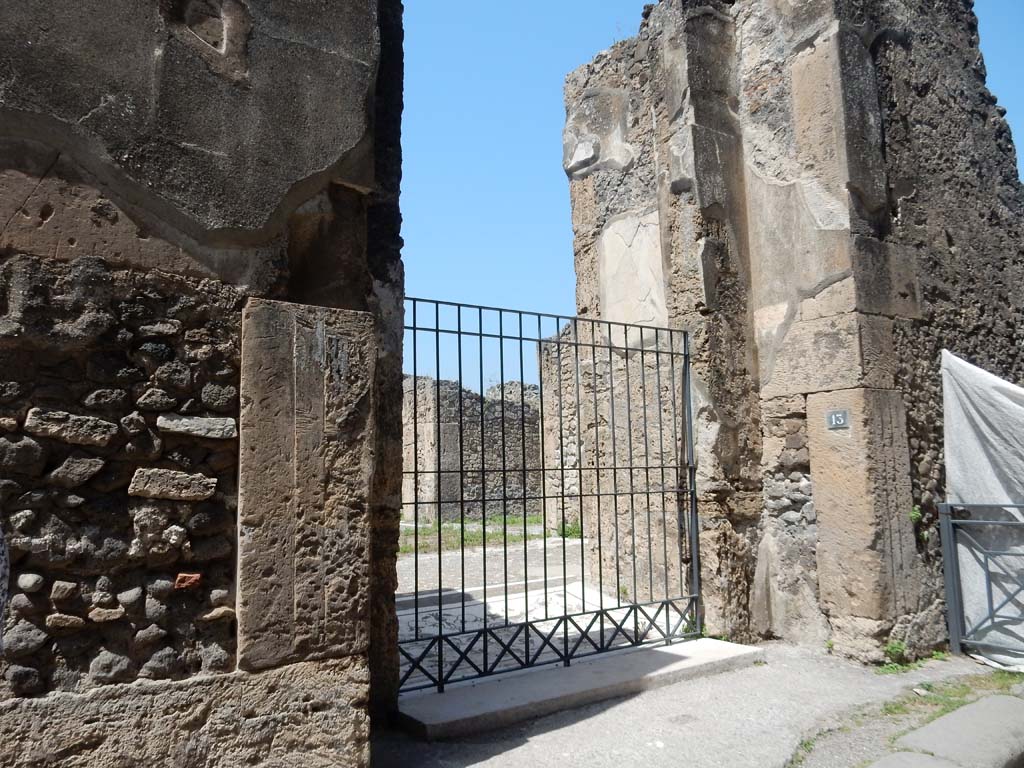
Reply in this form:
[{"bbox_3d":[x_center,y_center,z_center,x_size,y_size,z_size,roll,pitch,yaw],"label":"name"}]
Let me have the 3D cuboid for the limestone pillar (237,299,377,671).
[{"bbox_3d":[-0.950,0.417,3.219,0.545,1.463,0.420,3,-7,-32],"label":"limestone pillar"}]

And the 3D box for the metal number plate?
[{"bbox_3d":[2.383,0.264,5.411,0.012,0.135,0.168,3,-7,-32],"label":"metal number plate"}]

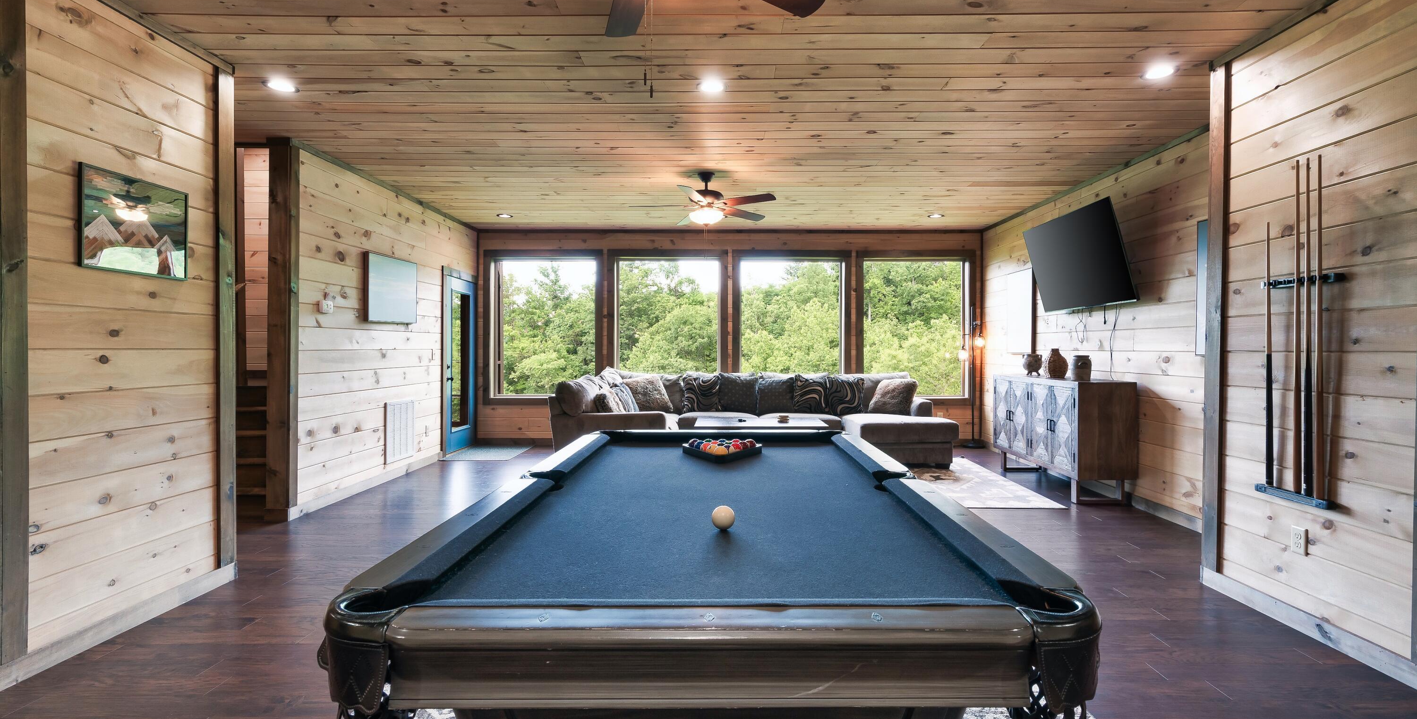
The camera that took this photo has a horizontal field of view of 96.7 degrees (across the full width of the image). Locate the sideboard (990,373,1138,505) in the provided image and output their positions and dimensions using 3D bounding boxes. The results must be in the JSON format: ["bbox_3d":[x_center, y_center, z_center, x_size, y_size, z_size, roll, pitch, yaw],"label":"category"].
[{"bbox_3d":[3.056,0.643,5.538,0.445,0.953,1.490,0,1,1],"label":"sideboard"}]

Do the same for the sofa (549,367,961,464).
[{"bbox_3d":[0.558,0.620,6.562,3.880,0.950,2.080,0,1,1],"label":"sofa"}]

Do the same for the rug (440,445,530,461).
[{"bbox_3d":[-2.495,1.071,7.236,0.730,0.012,1.030,0,1,1],"label":"rug"}]

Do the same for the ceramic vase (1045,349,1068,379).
[{"bbox_3d":[3.047,0.035,5.512,0.206,0.262,0.206,0,1,1],"label":"ceramic vase"}]

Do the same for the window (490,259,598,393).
[{"bbox_3d":[-2.036,-0.402,7.816,1.315,1.721,0.120,0,1,1],"label":"window"}]

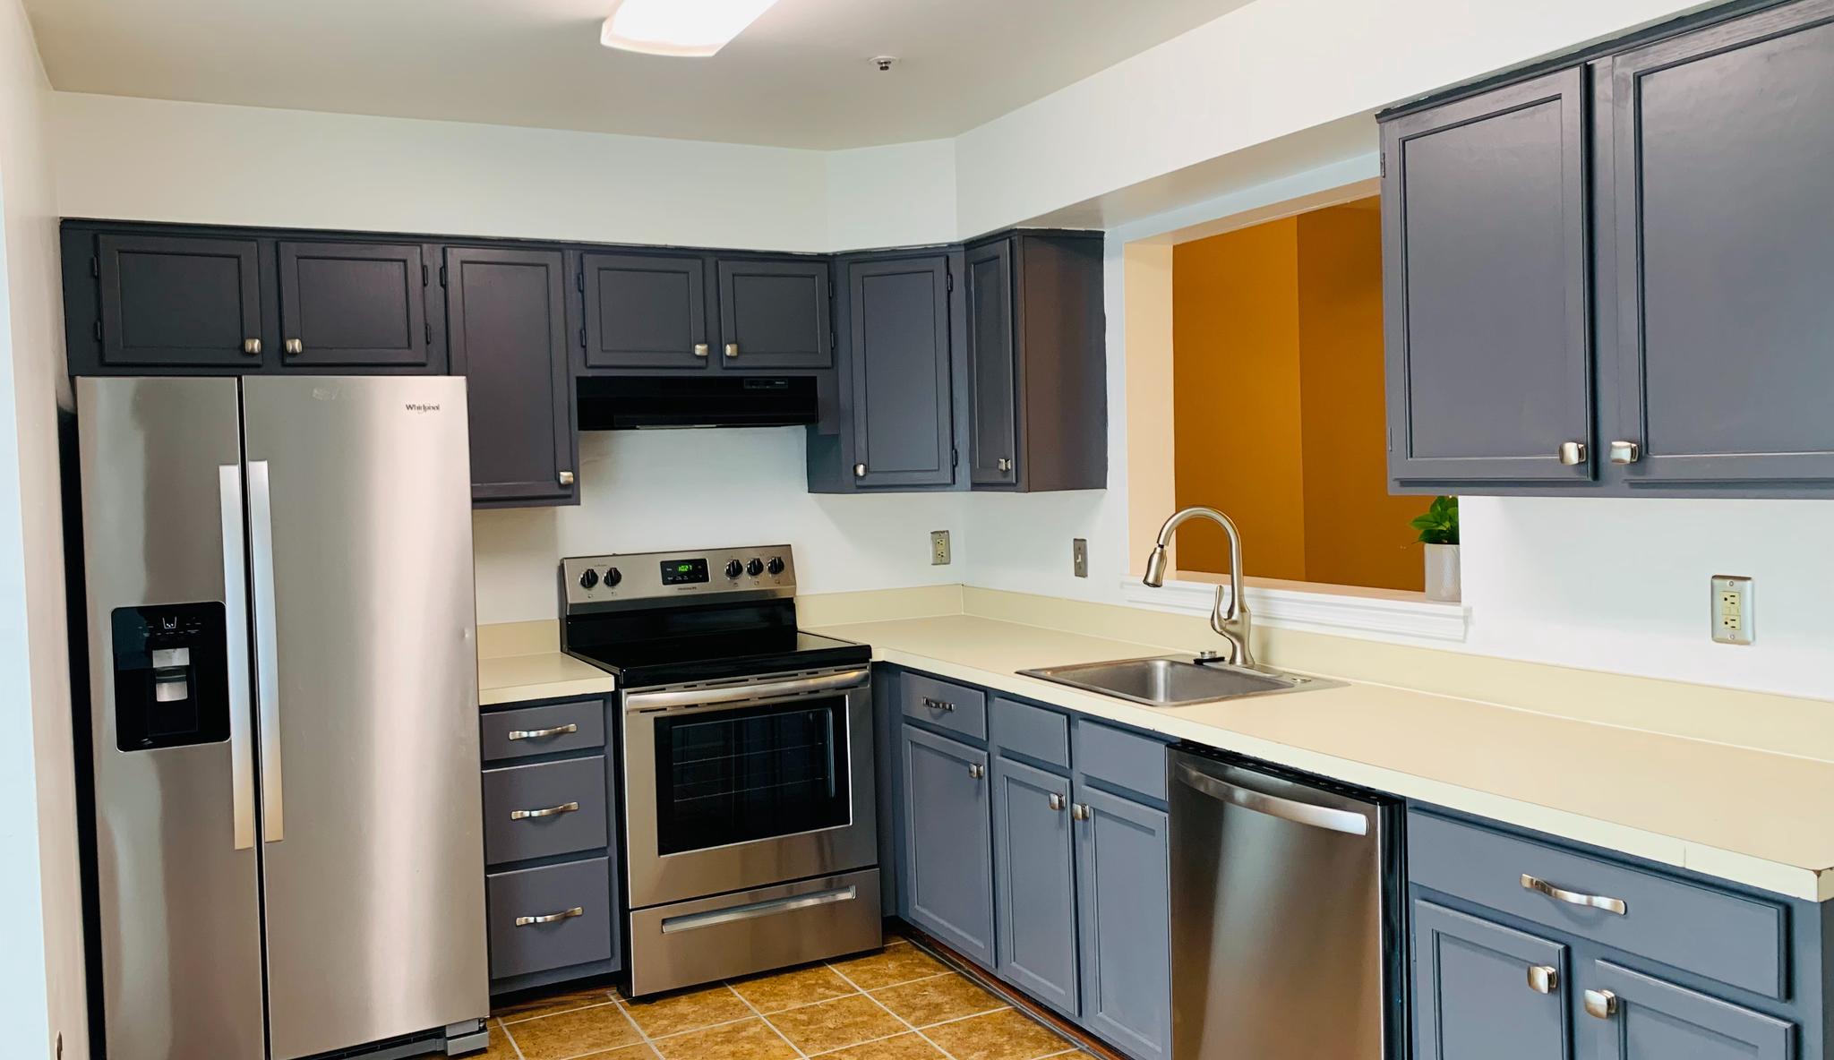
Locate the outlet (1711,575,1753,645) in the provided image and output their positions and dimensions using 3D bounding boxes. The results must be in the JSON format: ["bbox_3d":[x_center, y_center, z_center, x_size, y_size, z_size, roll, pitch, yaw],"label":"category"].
[{"bbox_3d":[1.474,0.146,2.489,0.010,0.119,0.071,-3,3,-28],"label":"outlet"}]

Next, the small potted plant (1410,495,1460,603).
[{"bbox_3d":[1.216,0.024,3.148,0.154,0.270,0.154,-3,3,-28],"label":"small potted plant"}]

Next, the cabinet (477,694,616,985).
[{"bbox_3d":[-1.132,0.834,3.953,0.382,0.788,0.635,-3,3,-28],"label":"cabinet"}]

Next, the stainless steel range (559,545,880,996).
[{"bbox_3d":[-0.601,0.684,4.194,0.756,1.205,0.710,-3,3,-28],"label":"stainless steel range"}]

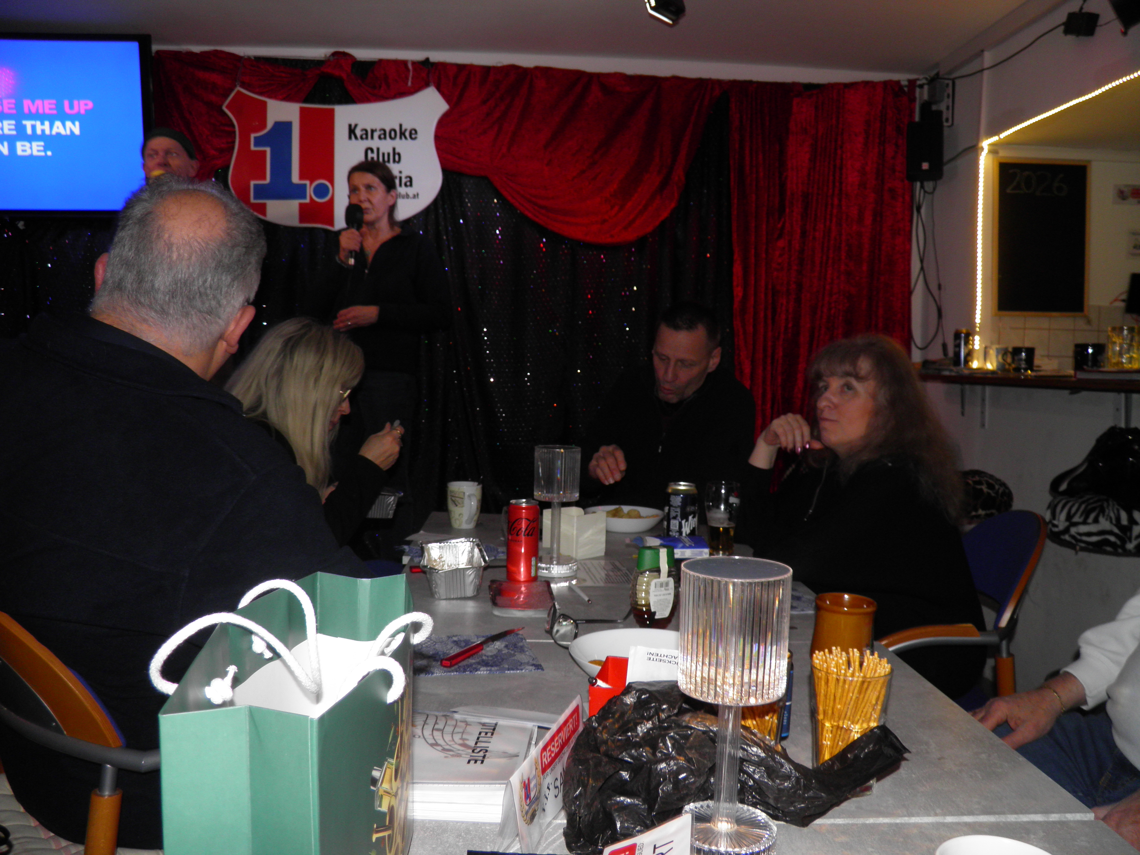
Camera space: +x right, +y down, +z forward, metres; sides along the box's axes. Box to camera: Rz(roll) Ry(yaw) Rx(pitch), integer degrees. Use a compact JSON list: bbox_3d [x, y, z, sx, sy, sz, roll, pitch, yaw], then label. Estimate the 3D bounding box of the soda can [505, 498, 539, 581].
[{"bbox_3d":[-0.086,0.210,1.718,0.058,0.145,0.058,2,4,0],"label":"soda can"}]

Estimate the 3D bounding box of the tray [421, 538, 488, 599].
[{"bbox_3d":[-0.212,0.256,1.668,0.115,0.053,0.180,1,4,-15],"label":"tray"}]

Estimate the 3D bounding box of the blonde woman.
[{"bbox_3d":[-0.613,0.383,1.914,0.620,1.220,0.480,1,4,-9],"label":"blonde woman"}]

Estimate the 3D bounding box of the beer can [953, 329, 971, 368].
[{"bbox_3d":[1.787,-0.359,4.200,0.066,0.168,0.066,2,4,0],"label":"beer can"}]

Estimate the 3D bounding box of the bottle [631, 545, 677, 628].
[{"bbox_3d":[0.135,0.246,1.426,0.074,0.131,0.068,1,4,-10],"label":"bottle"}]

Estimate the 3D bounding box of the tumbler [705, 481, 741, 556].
[{"bbox_3d":[0.330,0.199,1.989,0.075,0.155,0.075,2,4,0],"label":"tumbler"}]

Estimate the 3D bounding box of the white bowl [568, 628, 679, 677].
[{"bbox_3d":[0.096,0.304,1.163,0.196,0.050,0.196,2,4,0],"label":"white bowl"}]

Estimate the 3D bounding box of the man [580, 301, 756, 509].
[{"bbox_3d":[0.265,0.335,2.409,0.500,1.300,0.630,3,4,17],"label":"man"}]

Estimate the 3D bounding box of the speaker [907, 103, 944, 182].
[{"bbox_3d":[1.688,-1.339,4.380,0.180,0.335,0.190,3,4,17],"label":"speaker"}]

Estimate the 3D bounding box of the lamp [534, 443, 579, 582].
[{"bbox_3d":[-0.026,0.159,1.775,0.089,0.243,0.089,2,4,0],"label":"lamp"}]

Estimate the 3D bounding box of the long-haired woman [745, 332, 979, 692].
[{"bbox_3d":[0.532,0.408,1.993,0.620,1.230,0.510,0,5,-25],"label":"long-haired woman"}]

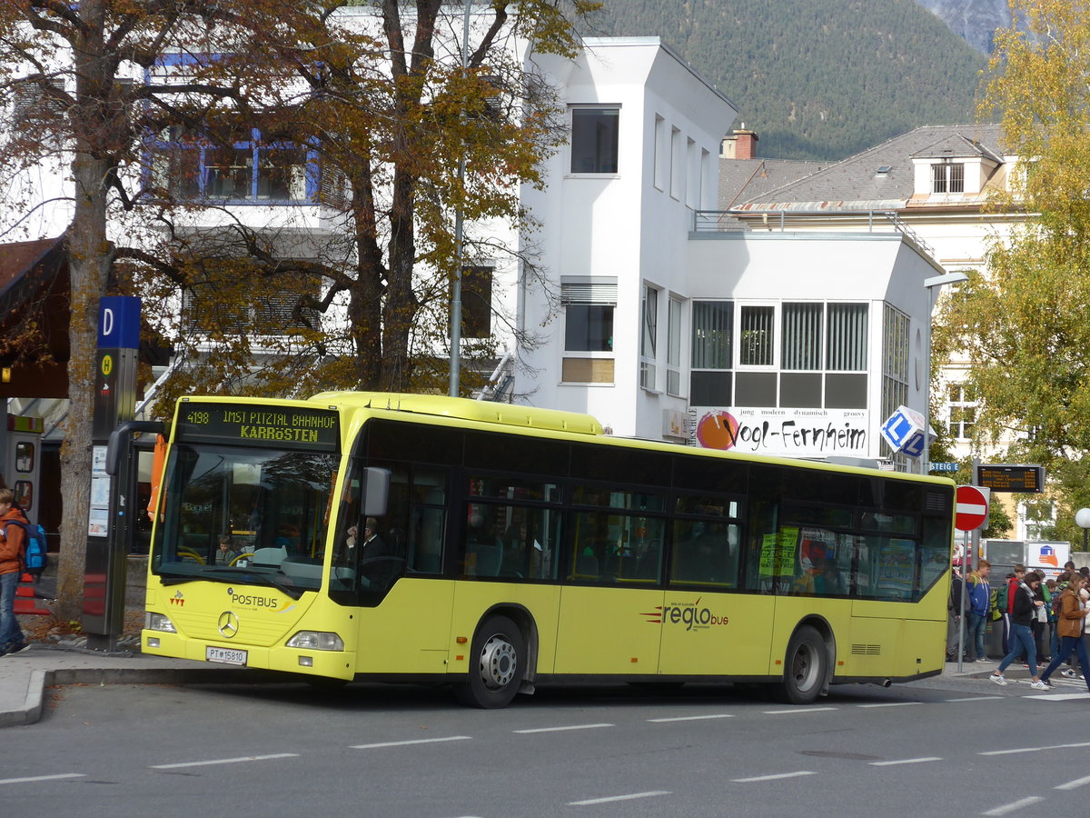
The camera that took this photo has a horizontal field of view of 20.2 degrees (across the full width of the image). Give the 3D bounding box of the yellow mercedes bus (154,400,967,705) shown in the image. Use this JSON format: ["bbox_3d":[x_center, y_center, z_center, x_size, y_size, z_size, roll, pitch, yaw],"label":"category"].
[{"bbox_3d":[0.531,1.588,33.410,2.550,3.100,11.950,3,-3,35],"label":"yellow mercedes bus"}]

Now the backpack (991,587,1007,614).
[{"bbox_3d":[7.814,3.287,52.500,0.230,0.470,0.320,3,-2,-12],"label":"backpack"}]

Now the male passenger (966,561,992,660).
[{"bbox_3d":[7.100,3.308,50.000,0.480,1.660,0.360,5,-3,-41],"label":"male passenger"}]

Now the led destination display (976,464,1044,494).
[{"bbox_3d":[7.765,1.168,51.000,1.140,0.460,0.220,1,-3,33],"label":"led destination display"}]

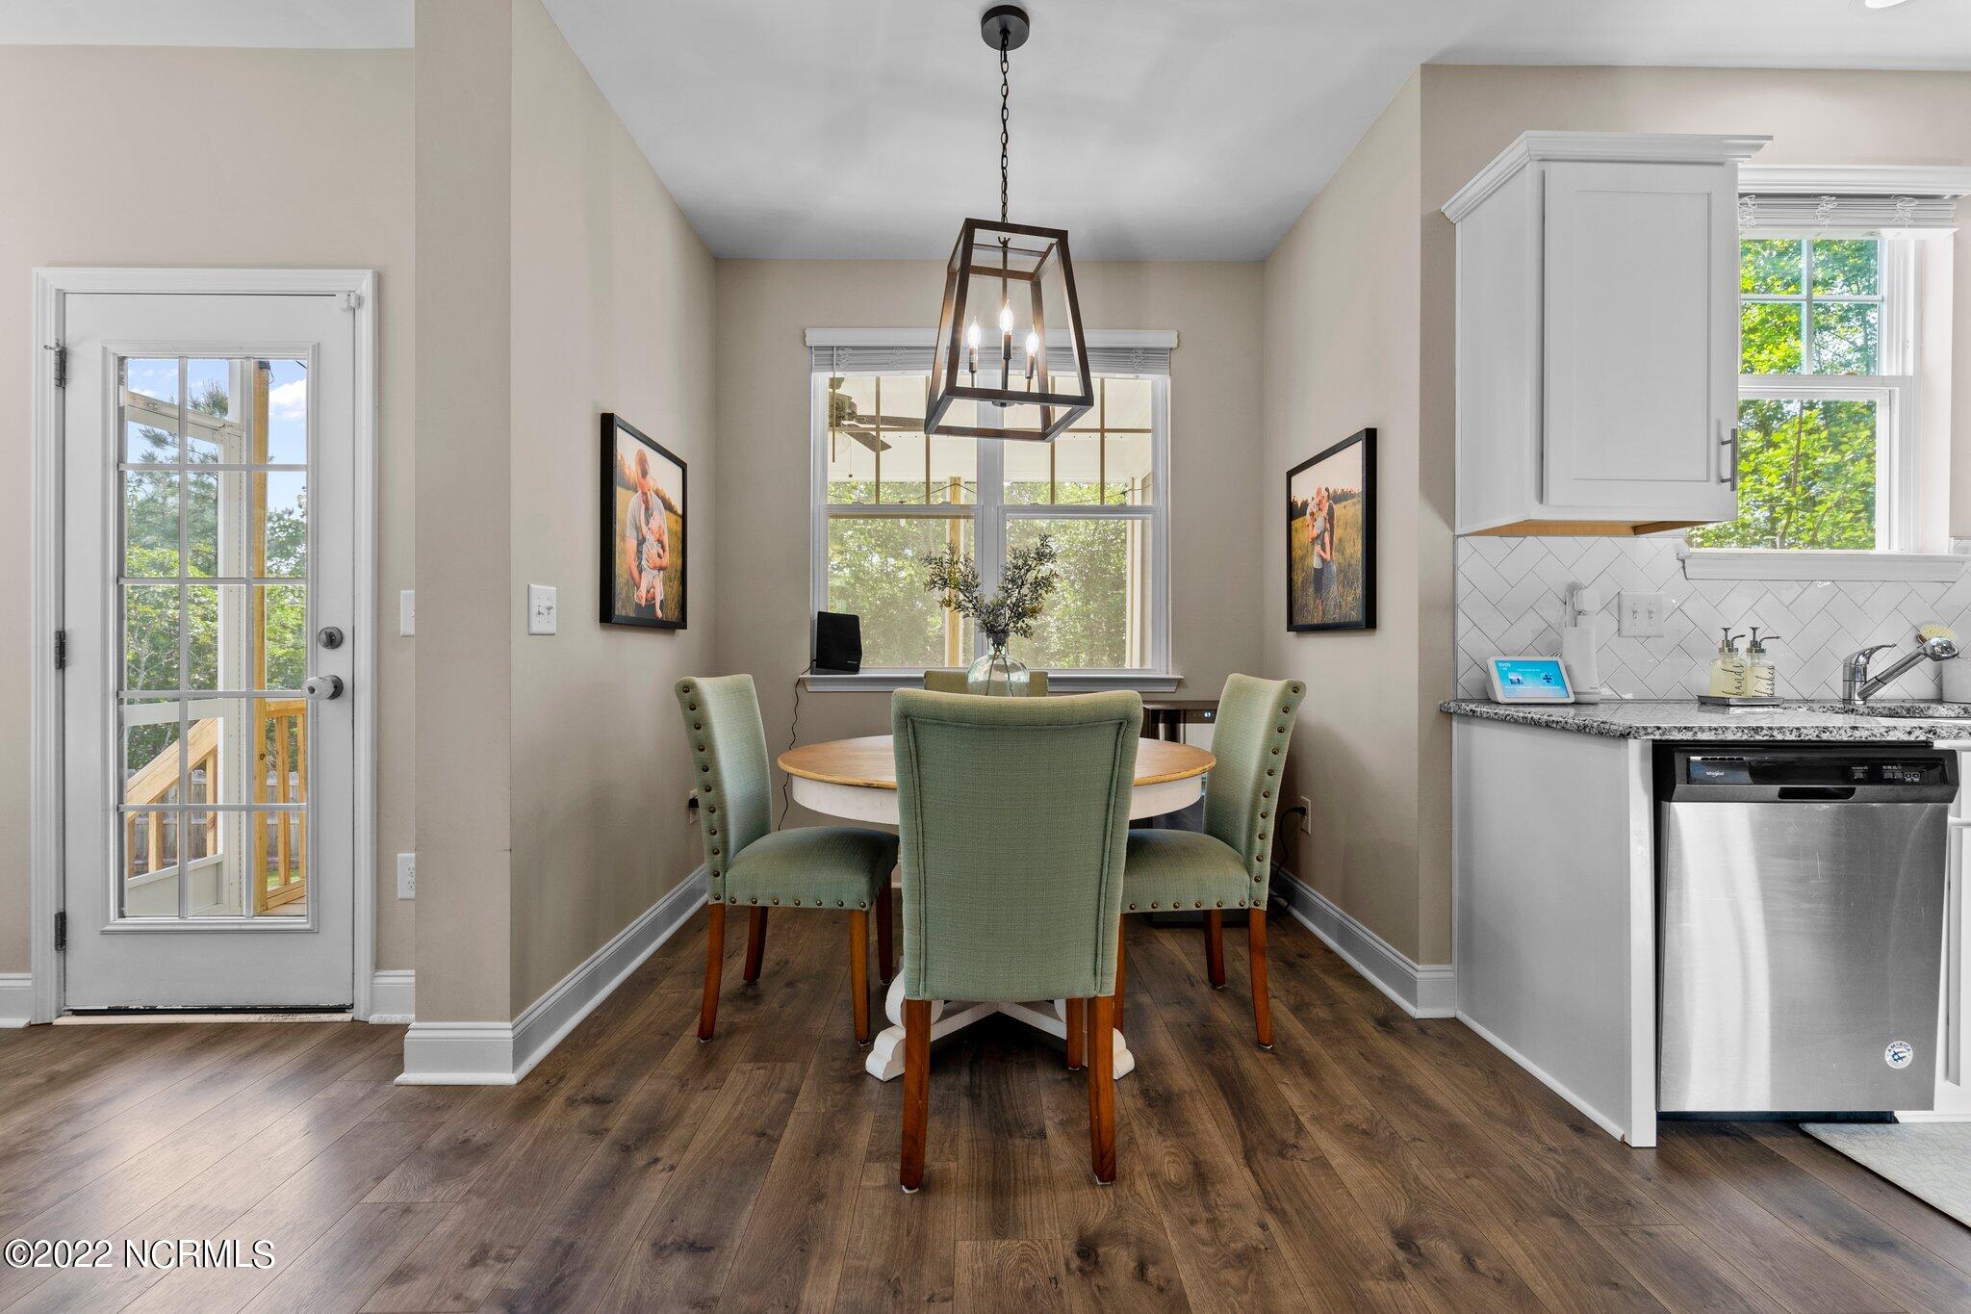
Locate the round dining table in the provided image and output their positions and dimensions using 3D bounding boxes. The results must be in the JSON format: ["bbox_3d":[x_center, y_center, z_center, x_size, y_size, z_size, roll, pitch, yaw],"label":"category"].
[{"bbox_3d":[0.036,0.658,2.233,1.220,0.762,1.220,0,0,0],"label":"round dining table"}]

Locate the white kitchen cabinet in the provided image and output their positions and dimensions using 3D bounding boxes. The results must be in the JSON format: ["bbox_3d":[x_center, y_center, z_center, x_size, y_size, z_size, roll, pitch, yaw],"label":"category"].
[{"bbox_3d":[1.634,-0.817,2.057,0.615,0.950,0.342,0,0,-1],"label":"white kitchen cabinet"}]

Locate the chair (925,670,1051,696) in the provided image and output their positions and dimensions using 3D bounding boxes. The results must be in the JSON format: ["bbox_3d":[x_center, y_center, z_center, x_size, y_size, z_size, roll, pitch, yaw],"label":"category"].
[{"bbox_3d":[0.012,0.538,2.686,0.470,0.975,0.555,0,1,-1],"label":"chair"}]

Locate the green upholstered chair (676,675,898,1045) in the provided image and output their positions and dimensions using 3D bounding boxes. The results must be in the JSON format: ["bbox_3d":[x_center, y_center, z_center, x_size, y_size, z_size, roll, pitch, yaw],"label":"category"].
[{"bbox_3d":[-0.546,0.542,2.240,0.555,0.975,0.470,0,1,2],"label":"green upholstered chair"}]

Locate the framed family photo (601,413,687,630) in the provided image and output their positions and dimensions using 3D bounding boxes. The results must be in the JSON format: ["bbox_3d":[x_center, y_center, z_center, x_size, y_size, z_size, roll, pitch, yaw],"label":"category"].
[{"bbox_3d":[-1.154,-0.422,2.629,0.037,0.636,0.607,0,0,-1],"label":"framed family photo"}]

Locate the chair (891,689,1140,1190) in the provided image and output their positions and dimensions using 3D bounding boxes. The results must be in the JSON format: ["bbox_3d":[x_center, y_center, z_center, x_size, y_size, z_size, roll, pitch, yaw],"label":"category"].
[{"bbox_3d":[0.052,0.547,1.706,0.470,0.975,0.555,0,1,-2],"label":"chair"}]

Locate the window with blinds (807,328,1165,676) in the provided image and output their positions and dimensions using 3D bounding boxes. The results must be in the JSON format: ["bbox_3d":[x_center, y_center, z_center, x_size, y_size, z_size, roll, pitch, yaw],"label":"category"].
[{"bbox_3d":[0.025,-0.668,3.399,1.600,1.475,0.110,0,0,-1],"label":"window with blinds"}]

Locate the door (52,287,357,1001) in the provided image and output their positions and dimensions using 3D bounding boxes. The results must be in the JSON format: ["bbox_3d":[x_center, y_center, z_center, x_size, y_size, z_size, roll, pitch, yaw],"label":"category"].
[{"bbox_3d":[-2.195,-0.007,2.190,0.806,2.015,0.055,0,1,-1],"label":"door"}]

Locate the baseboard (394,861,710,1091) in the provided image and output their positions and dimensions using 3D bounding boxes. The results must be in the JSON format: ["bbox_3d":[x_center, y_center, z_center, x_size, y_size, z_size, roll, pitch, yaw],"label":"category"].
[{"bbox_3d":[-1.286,0.954,2.594,0.310,0.146,1.510,0,1,-1],"label":"baseboard"}]

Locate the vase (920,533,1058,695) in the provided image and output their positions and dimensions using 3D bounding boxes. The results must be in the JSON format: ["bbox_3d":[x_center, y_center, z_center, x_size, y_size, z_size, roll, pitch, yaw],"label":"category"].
[{"bbox_3d":[0.016,-0.033,2.250,0.400,0.620,0.300,0,0,-1],"label":"vase"}]

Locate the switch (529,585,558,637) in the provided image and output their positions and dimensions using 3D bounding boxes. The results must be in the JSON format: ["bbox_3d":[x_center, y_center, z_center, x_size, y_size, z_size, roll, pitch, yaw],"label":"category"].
[{"bbox_3d":[-1.156,-0.120,2.018,0.015,0.128,0.125,0,0,-1],"label":"switch"}]

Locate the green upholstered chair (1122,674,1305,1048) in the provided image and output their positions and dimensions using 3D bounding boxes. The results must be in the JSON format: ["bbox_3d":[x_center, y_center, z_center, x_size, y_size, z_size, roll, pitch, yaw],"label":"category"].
[{"bbox_3d":[0.535,0.543,2.206,0.555,0.975,0.470,0,1,-3],"label":"green upholstered chair"}]

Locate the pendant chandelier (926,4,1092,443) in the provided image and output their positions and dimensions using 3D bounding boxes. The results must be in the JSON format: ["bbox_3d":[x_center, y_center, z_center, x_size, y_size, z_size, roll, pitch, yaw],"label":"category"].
[{"bbox_3d":[0.050,-1.169,2.061,0.370,1.090,0.370,0,1,-13],"label":"pendant chandelier"}]

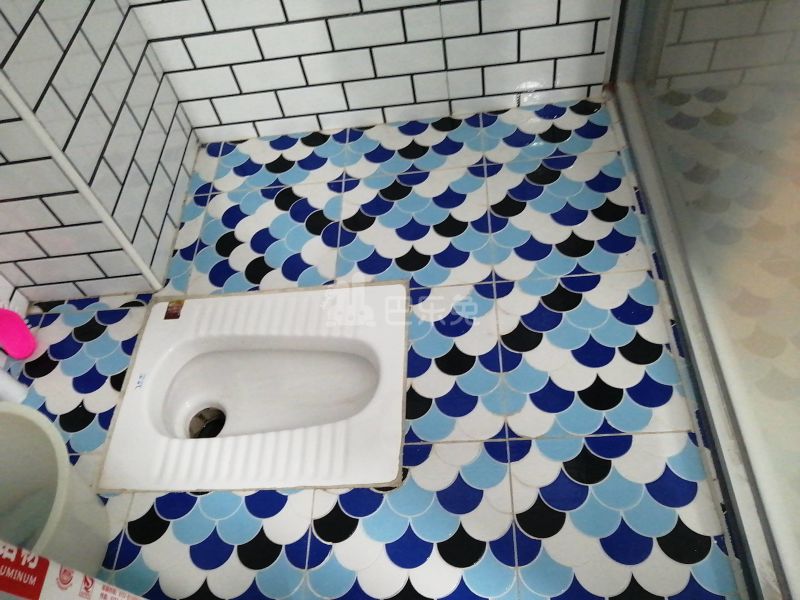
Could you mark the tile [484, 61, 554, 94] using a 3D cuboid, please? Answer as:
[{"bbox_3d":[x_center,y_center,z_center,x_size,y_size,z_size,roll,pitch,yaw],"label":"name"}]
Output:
[{"bbox_3d":[0.259,-0.488,1.309,0.150,0.071,0.009,-4,54,7],"label":"tile"}]

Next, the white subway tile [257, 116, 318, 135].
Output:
[{"bbox_3d":[-0.264,-0.415,1.421,0.150,0.041,0.009,-4,54,7],"label":"white subway tile"}]

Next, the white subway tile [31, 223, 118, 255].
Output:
[{"bbox_3d":[-0.575,-0.107,1.071,0.148,0.071,0.010,-4,55,7],"label":"white subway tile"}]

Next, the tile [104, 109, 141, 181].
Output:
[{"bbox_3d":[-0.518,-0.290,1.117,0.009,0.071,0.150,-5,54,6],"label":"tile"}]

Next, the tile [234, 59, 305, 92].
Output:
[{"bbox_3d":[-0.279,-0.485,1.294,0.148,0.071,0.010,-4,55,7],"label":"tile"}]

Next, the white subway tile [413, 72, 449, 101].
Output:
[{"bbox_3d":[0.068,-0.468,1.315,0.074,0.071,0.010,-4,55,7],"label":"white subway tile"}]

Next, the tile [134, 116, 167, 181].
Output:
[{"bbox_3d":[-0.507,-0.310,1.217,0.010,0.071,0.149,-5,55,6],"label":"tile"}]

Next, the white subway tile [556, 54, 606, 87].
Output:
[{"bbox_3d":[0.383,-0.491,1.286,0.100,0.071,0.010,-4,55,7],"label":"white subway tile"}]

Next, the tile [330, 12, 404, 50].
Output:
[{"bbox_3d":[-0.064,-0.543,1.208,0.148,0.071,0.010,-4,55,7],"label":"tile"}]

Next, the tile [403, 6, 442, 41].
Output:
[{"bbox_3d":[0.046,-0.554,1.201,0.074,0.071,0.010,-4,55,7],"label":"tile"}]

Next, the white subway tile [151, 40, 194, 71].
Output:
[{"bbox_3d":[-0.476,-0.517,1.264,0.072,0.071,0.010,-4,55,7],"label":"white subway tile"}]

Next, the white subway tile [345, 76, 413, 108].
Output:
[{"bbox_3d":[-0.045,-0.462,1.335,0.149,0.071,0.010,-4,55,7],"label":"white subway tile"}]

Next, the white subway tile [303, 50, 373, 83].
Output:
[{"bbox_3d":[-0.131,-0.503,1.296,0.150,0.071,0.009,-4,54,7],"label":"white subway tile"}]

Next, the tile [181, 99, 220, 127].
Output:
[{"bbox_3d":[-0.457,-0.433,1.386,0.073,0.071,0.010,-4,55,7],"label":"tile"}]

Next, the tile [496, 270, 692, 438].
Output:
[{"bbox_3d":[0.304,0.086,0.999,0.272,0.010,0.299,-4,55,7],"label":"tile"}]

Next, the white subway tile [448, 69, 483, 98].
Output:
[{"bbox_3d":[0.142,-0.474,1.306,0.074,0.071,0.010,-4,55,7],"label":"white subway tile"}]

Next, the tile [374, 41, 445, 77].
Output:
[{"bbox_3d":[0.021,-0.514,1.277,0.150,0.071,0.009,-4,54,7],"label":"tile"}]

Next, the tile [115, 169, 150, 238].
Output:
[{"bbox_3d":[-0.506,-0.185,1.132,0.009,0.071,0.150,-5,54,6],"label":"tile"}]

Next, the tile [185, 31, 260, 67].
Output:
[{"bbox_3d":[-0.365,-0.525,1.251,0.149,0.071,0.010,-4,55,7],"label":"tile"}]

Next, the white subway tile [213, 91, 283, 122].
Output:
[{"bbox_3d":[-0.343,-0.438,1.363,0.148,0.071,0.010,-4,55,7],"label":"white subway tile"}]

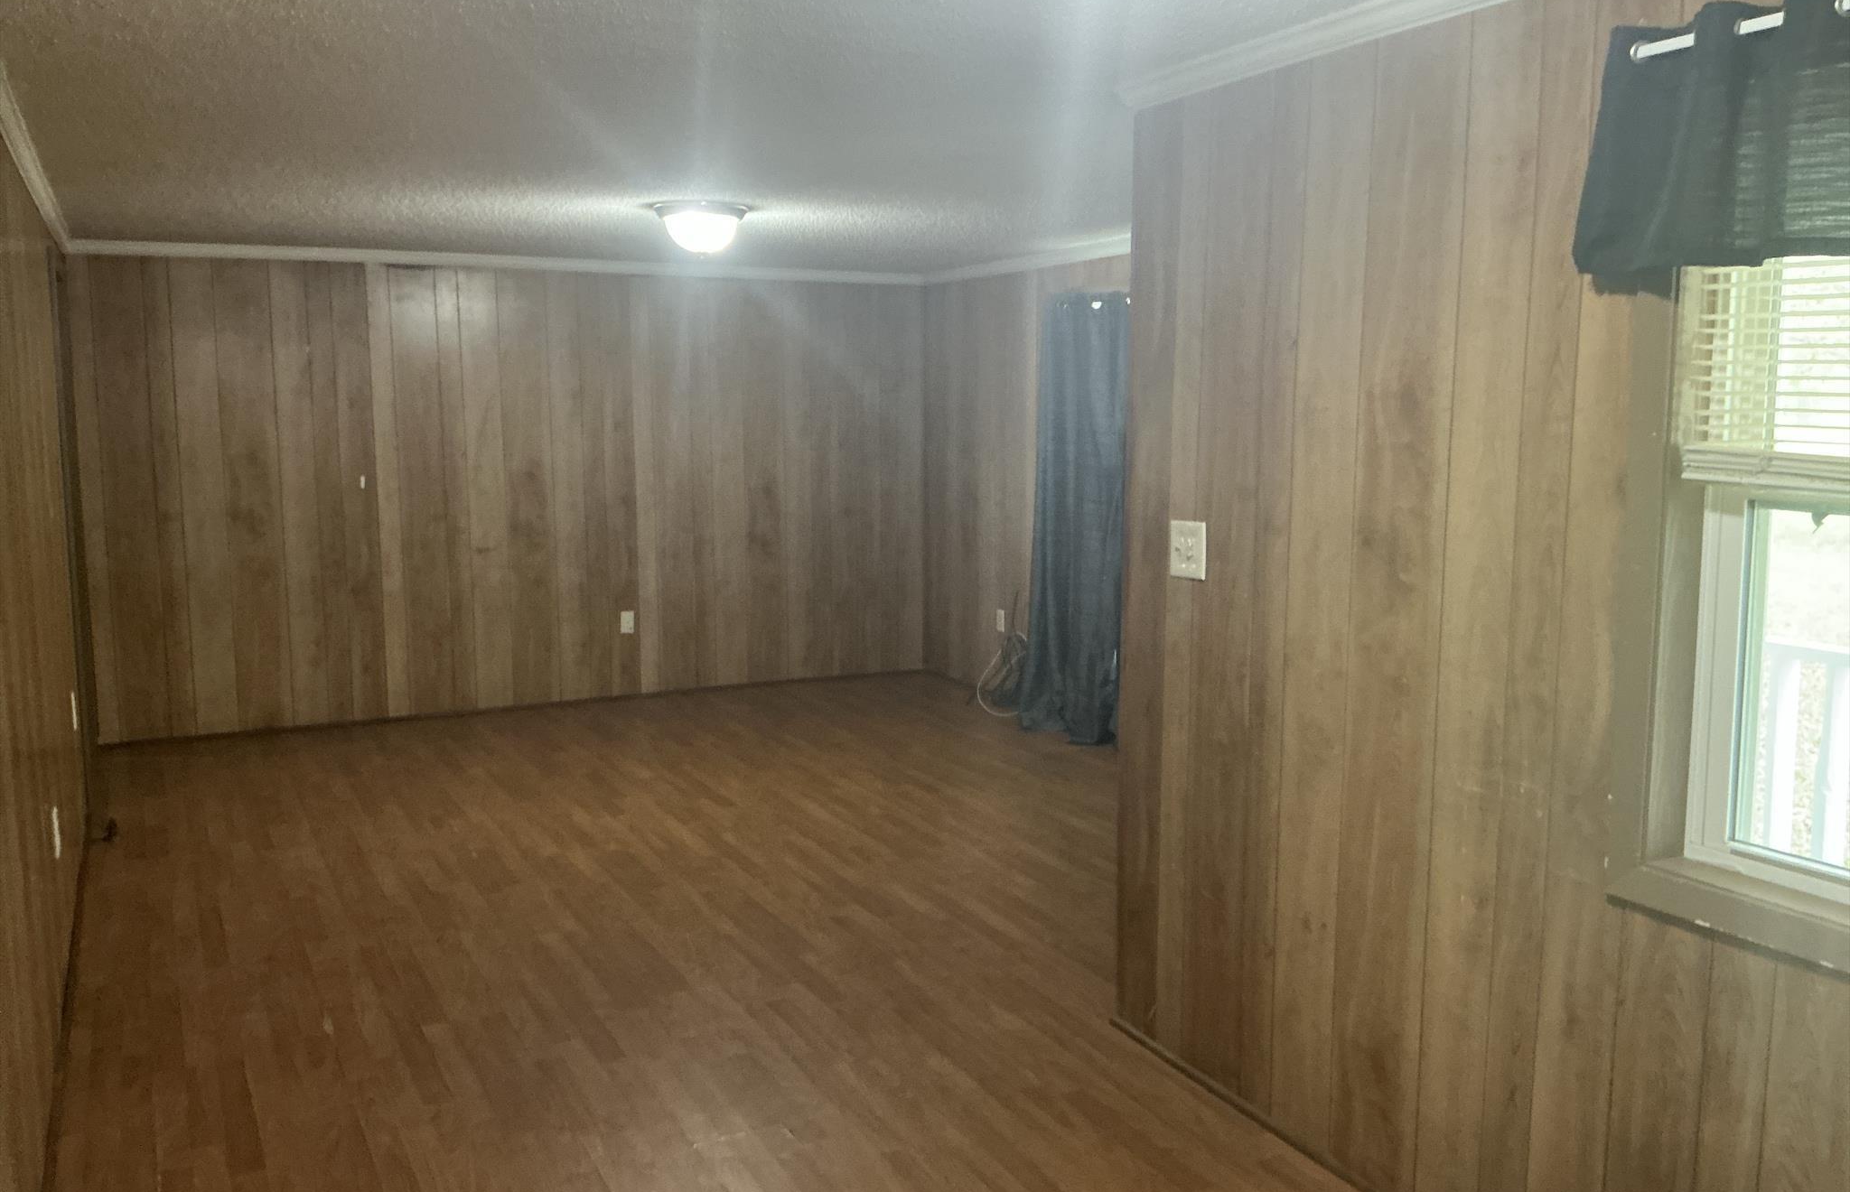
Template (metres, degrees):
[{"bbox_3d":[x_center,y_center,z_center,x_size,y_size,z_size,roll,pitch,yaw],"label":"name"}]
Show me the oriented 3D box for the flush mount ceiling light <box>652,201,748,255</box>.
[{"bbox_3d":[-0.793,-1.296,5.327,0.335,0.155,0.335,-4,8,-27],"label":"flush mount ceiling light"}]

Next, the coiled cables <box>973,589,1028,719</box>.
[{"bbox_3d":[0.363,0.264,7.317,0.170,0.550,0.340,-4,9,-27],"label":"coiled cables"}]

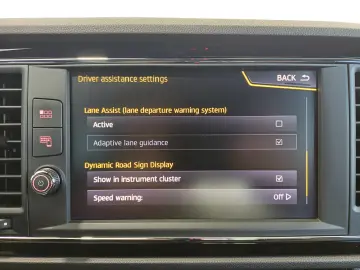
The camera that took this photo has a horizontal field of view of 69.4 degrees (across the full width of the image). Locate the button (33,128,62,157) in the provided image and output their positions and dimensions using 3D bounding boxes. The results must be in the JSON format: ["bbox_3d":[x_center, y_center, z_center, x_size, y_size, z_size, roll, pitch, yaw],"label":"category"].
[{"bbox_3d":[-0.090,0.005,0.177,0.020,0.019,0.005,0,0,-6],"label":"button"}]

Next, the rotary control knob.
[{"bbox_3d":[-0.088,0.031,0.171,0.018,0.018,0.013,0,0,-2],"label":"rotary control knob"}]

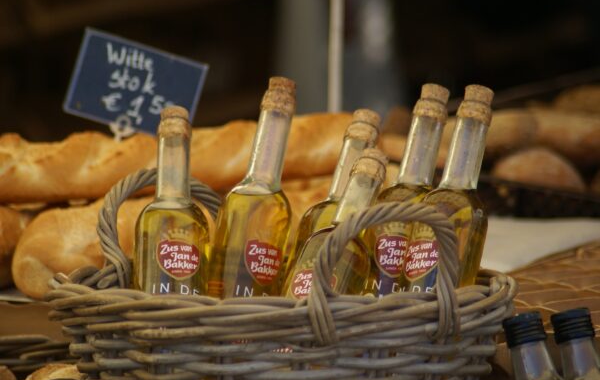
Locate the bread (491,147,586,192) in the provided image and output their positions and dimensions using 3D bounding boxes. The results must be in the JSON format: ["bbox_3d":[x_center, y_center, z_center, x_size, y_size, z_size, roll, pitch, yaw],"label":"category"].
[{"bbox_3d":[0.232,-0.012,6.100,0.100,0.070,0.125,0,8,0],"label":"bread"}]

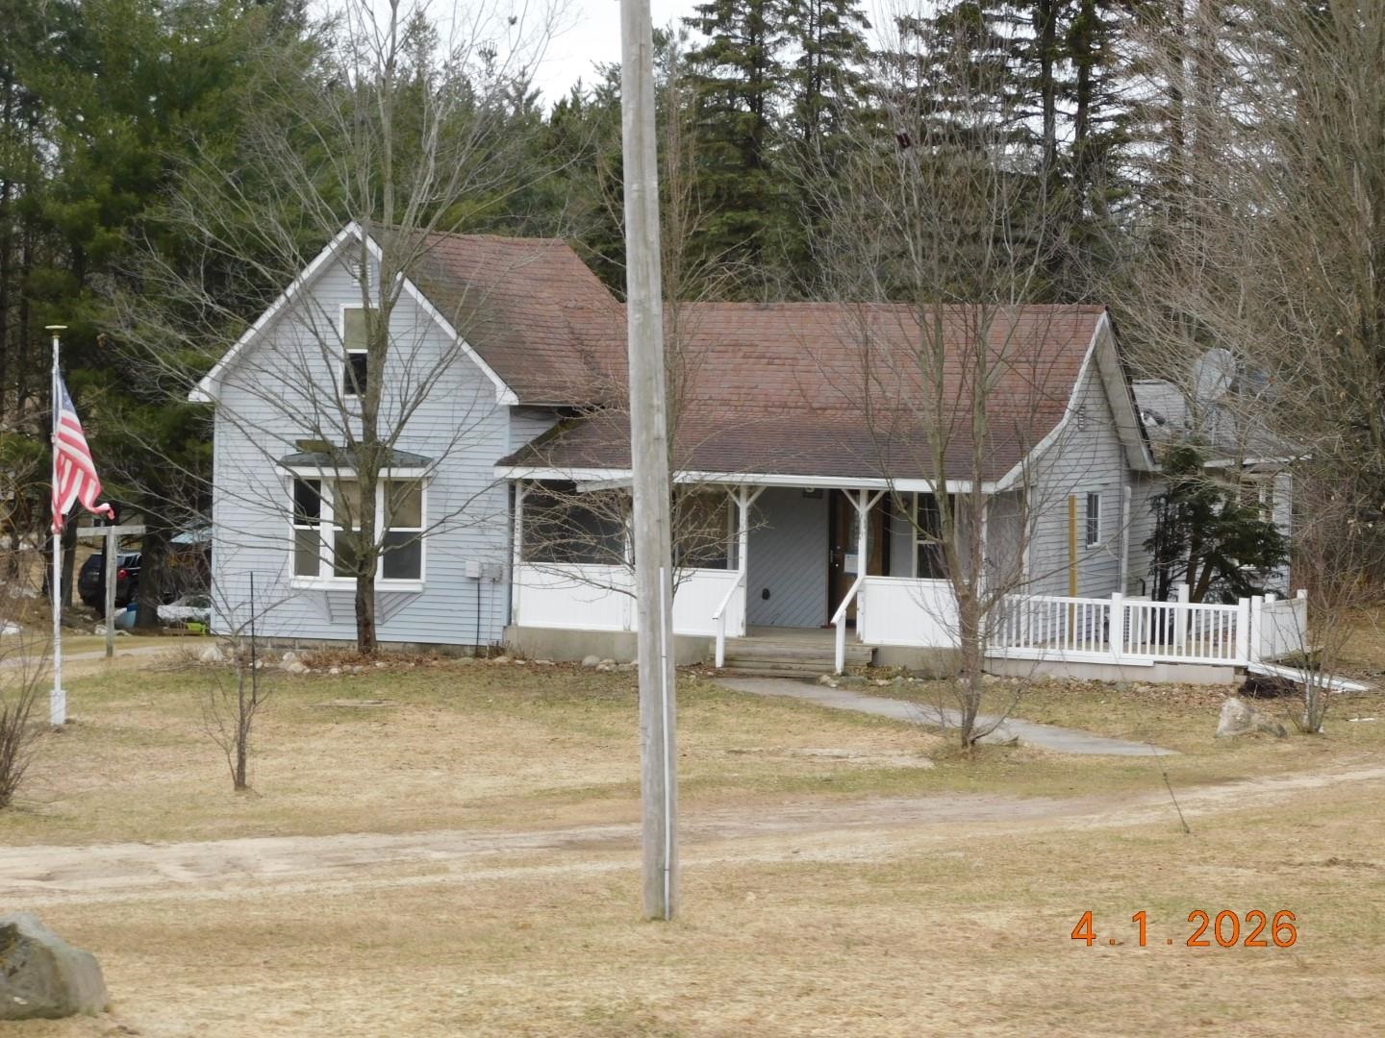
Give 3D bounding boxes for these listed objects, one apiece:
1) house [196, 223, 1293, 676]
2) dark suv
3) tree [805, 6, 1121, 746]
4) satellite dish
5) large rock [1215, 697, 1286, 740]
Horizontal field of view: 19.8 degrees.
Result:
[{"bbox_3d":[1.387,-1.247,63.538,13.590,6.380,14.200,2,2,22],"label":"house"},{"bbox_3d":[-14.486,1.669,107.198,1.850,1.720,4.600,3,3,36],"label":"dark suv"},{"bbox_3d":[3.166,-1.675,46.274,3.550,8.500,3.400,1,2,0],"label":"tree"},{"bbox_3d":[8.484,-2.317,64.500,0.400,1.000,0.800,3,3,41],"label":"satellite dish"},{"bbox_3d":[6.783,2.414,48.025,0.840,0.470,0.600,1,2,0],"label":"large rock"}]

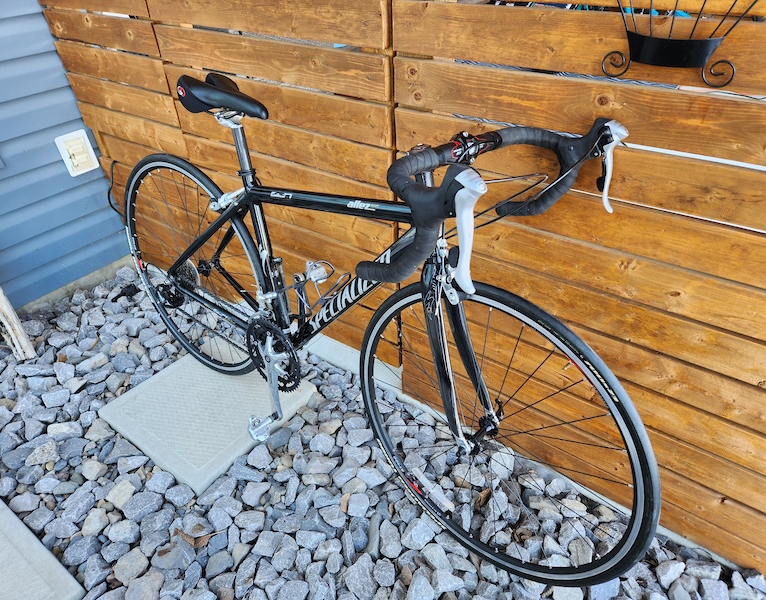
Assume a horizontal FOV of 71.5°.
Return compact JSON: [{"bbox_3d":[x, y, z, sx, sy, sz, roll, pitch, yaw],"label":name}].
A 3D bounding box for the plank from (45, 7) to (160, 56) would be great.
[{"bbox_3d":[-0.896,-0.853,1.688,0.626,0.090,0.020,22,43,30],"label":"plank"}]

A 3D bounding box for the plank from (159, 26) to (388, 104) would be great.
[{"bbox_3d":[-0.313,-0.608,1.337,0.807,0.089,0.020,22,43,30],"label":"plank"}]

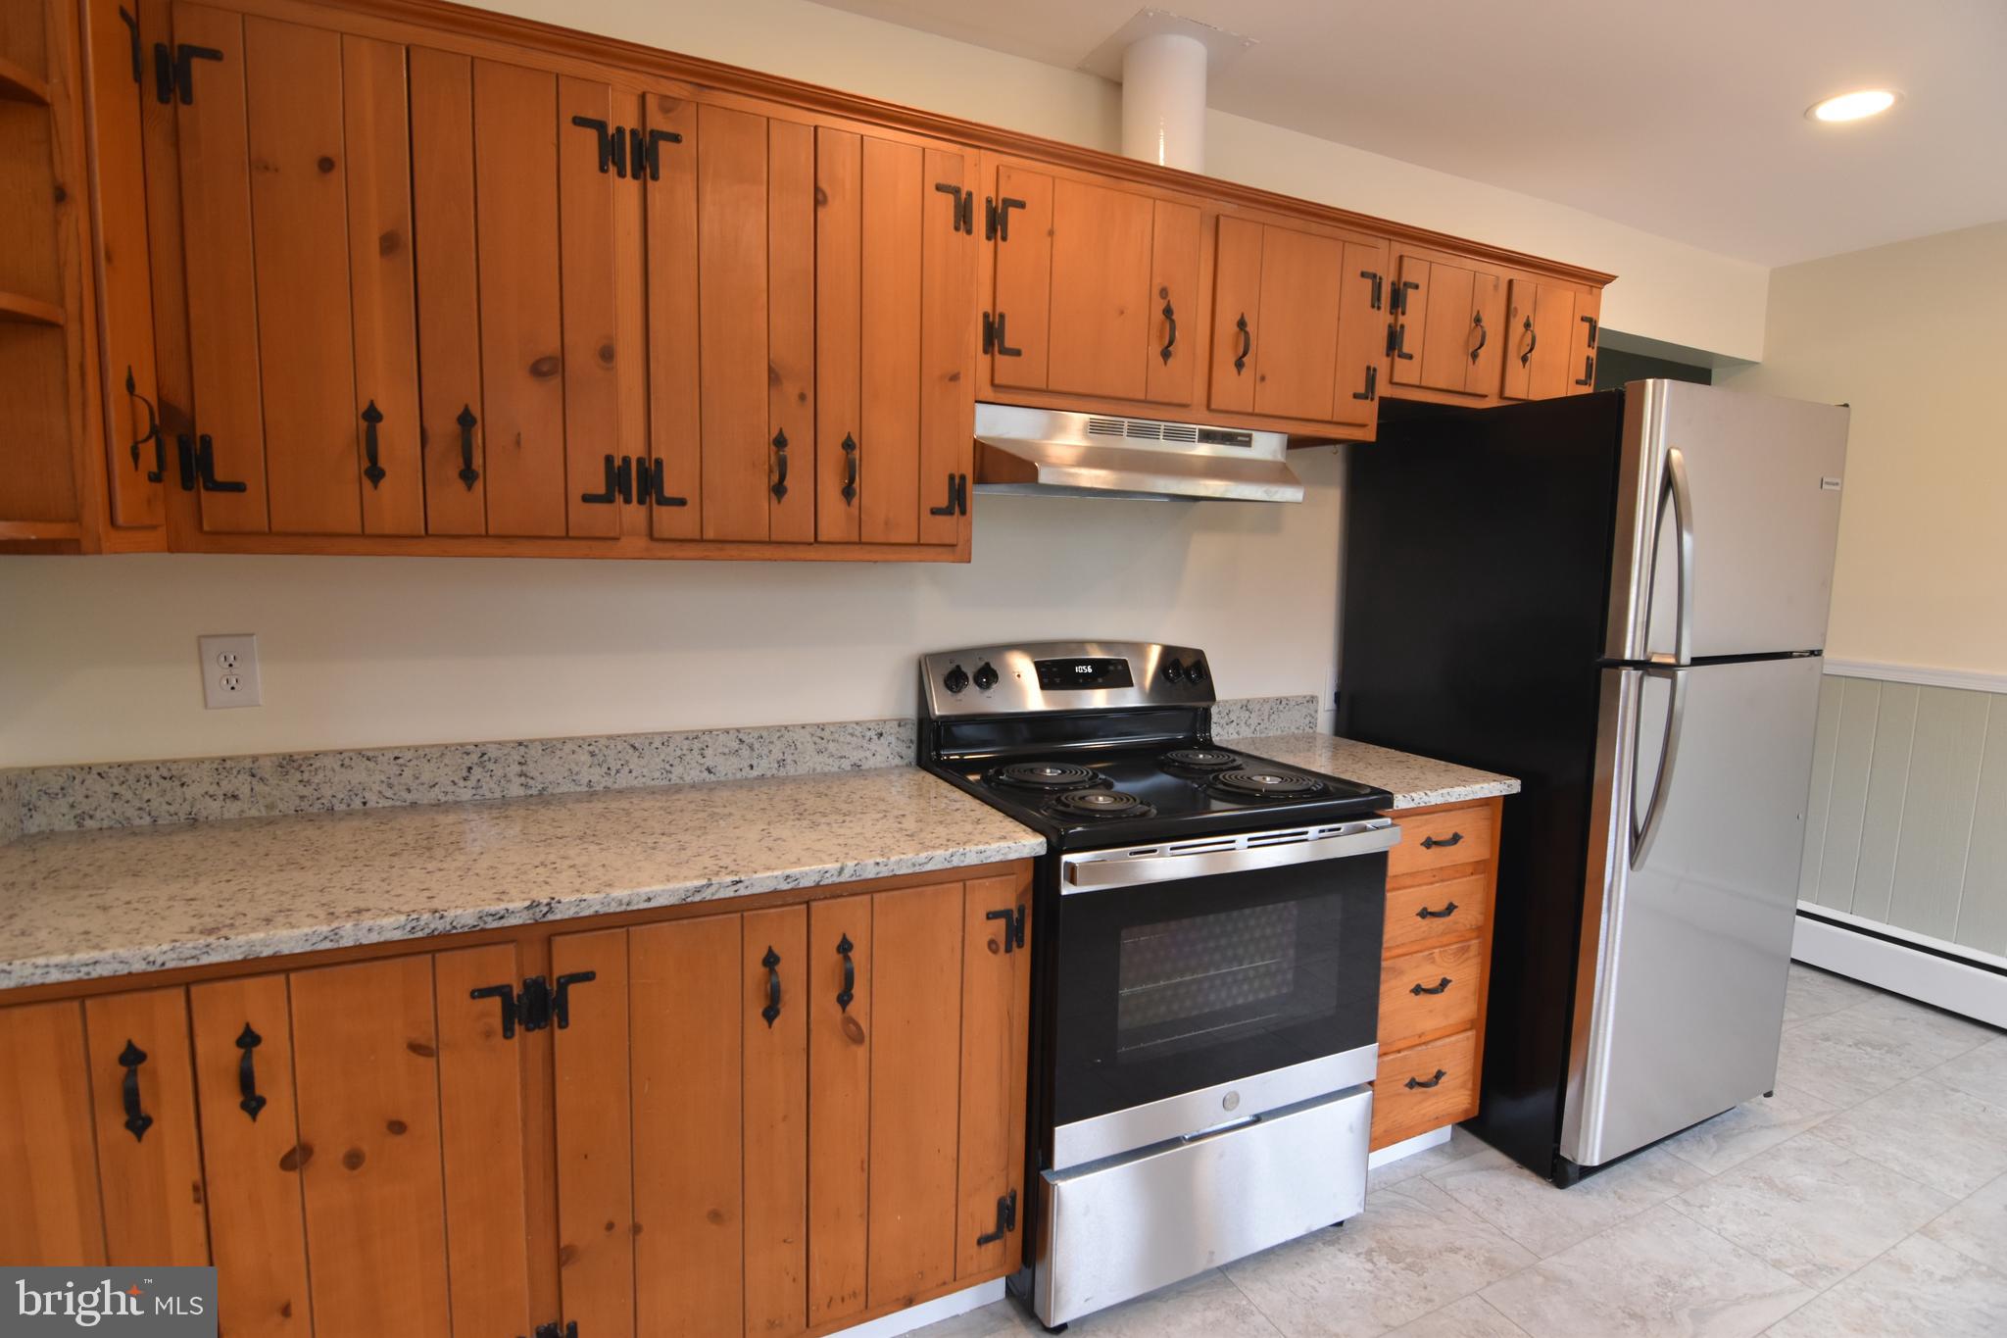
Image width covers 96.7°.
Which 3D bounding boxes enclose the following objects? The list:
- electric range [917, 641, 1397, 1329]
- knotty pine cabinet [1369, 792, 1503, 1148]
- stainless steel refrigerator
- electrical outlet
[{"bbox_3d":[0.318,0.565,1.965,0.756,1.185,0.690,-2,7,-23],"label":"electric range"},{"bbox_3d":[0.818,0.633,2.241,0.370,0.767,0.640,-2,7,-23],"label":"knotty pine cabinet"},{"bbox_3d":[1.466,0.244,2.347,0.742,1.770,0.835,-2,7,-24],"label":"stainless steel refrigerator"},{"bbox_3d":[-1.355,0.004,1.563,0.078,0.126,0.008,-2,7,-23],"label":"electrical outlet"}]

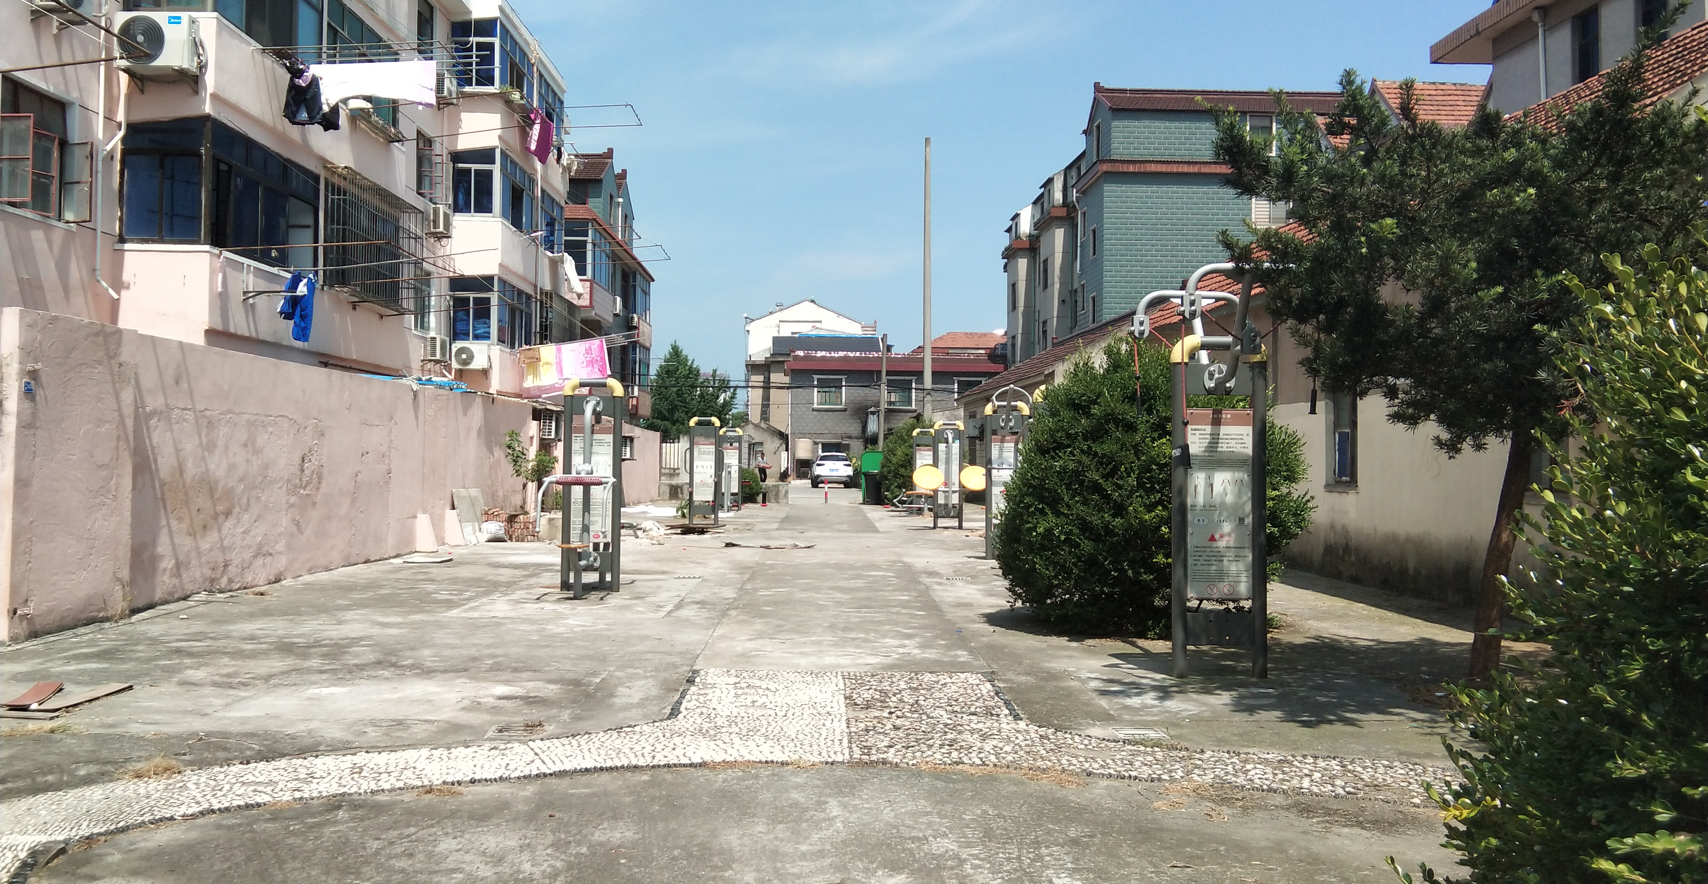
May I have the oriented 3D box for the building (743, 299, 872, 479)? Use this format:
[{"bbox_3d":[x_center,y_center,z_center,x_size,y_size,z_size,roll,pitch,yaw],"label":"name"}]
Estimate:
[{"bbox_3d":[-2.919,-3.600,97.000,8.400,11.400,10.500,0,-1,-1],"label":"building"}]

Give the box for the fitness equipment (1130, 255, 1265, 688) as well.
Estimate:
[{"bbox_3d":[2.369,0.234,9.930,0.770,2.580,1.600,0,-1,-1],"label":"fitness equipment"}]

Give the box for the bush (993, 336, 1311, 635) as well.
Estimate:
[{"bbox_3d":[2.589,0.326,13.250,2.760,2.460,2.650,0,-1,-1],"label":"bush"}]

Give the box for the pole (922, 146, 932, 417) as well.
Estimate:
[{"bbox_3d":[2.469,-4.136,51.000,0.330,12.100,0.330,0,-1,-1],"label":"pole"}]

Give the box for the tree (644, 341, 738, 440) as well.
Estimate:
[{"bbox_3d":[-8.188,-1.398,76.000,4.800,7.100,4.600,0,-1,-1],"label":"tree"}]

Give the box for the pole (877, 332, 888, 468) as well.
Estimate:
[{"bbox_3d":[1.191,-1.252,65.000,0.240,6.600,0.240,2,-1,-1],"label":"pole"}]

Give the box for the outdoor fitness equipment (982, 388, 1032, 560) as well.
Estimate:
[{"bbox_3d":[2.136,0.446,21.200,0.690,2.370,1.100,0,-1,-1],"label":"outdoor fitness equipment"}]

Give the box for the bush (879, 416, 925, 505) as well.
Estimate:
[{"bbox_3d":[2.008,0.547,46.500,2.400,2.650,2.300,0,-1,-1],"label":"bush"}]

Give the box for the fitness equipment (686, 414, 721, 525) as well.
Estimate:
[{"bbox_3d":[-3.107,0.607,31.800,0.780,2.250,0.600,0,-1,-1],"label":"fitness equipment"}]

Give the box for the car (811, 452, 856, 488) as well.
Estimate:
[{"bbox_3d":[-0.960,1.250,71.000,1.860,1.660,4.500,0,-1,-1],"label":"car"}]

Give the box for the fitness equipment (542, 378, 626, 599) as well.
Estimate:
[{"bbox_3d":[-2.768,0.453,16.150,0.720,2.260,2.400,0,-1,-1],"label":"fitness equipment"}]

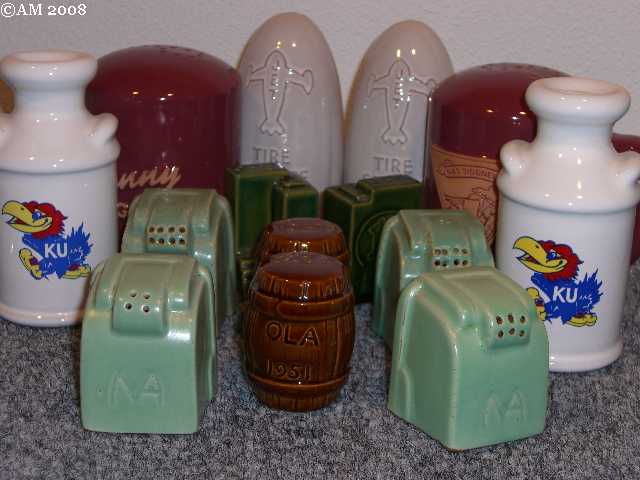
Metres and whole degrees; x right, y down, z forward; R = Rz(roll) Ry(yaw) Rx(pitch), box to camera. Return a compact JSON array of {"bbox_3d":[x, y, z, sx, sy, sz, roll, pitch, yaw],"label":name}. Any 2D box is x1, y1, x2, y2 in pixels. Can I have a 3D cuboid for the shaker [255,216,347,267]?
[{"bbox_3d":[-0.008,0.023,0.539,0.045,0.058,0.045,5,18,8],"label":"shaker"}]

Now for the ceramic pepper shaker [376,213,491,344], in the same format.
[{"bbox_3d":[0.051,0.018,0.556,0.043,0.061,0.046,0,18,-9],"label":"ceramic pepper shaker"}]

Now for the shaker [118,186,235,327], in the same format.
[{"bbox_3d":[-0.065,0.008,0.573,0.043,0.061,0.046,3,17,4],"label":"shaker"}]

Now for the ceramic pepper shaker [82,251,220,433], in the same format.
[{"bbox_3d":[-0.066,0.038,0.478,0.043,0.061,0.046,3,17,4],"label":"ceramic pepper shaker"}]

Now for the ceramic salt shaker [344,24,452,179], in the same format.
[{"bbox_3d":[0.049,-0.065,0.711,0.066,0.126,0.066,6,18,12],"label":"ceramic salt shaker"}]

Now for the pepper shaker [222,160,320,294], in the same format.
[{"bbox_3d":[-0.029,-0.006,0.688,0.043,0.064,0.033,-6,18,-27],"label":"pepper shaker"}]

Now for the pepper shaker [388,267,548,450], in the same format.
[{"bbox_3d":[0.059,0.042,0.479,0.043,0.061,0.046,-7,20,-27],"label":"pepper shaker"}]

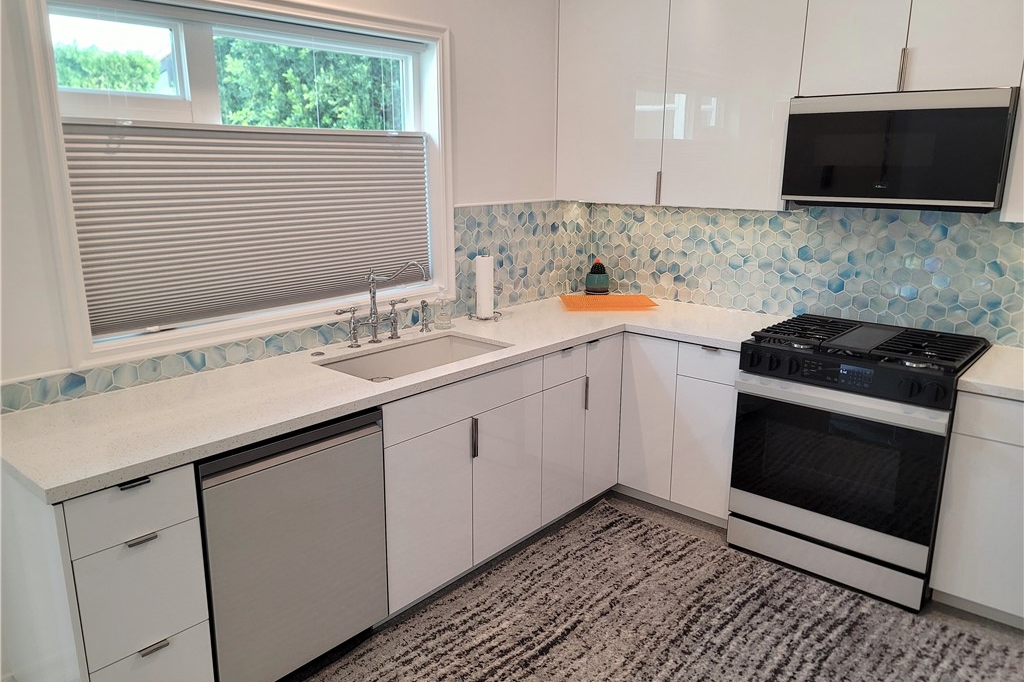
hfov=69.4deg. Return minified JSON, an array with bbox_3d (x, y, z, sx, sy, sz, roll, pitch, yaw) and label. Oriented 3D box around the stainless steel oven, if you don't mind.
[{"bbox_3d":[1.420,0.451,3.090,0.760,0.940,0.670,12,18,39],"label":"stainless steel oven"}]

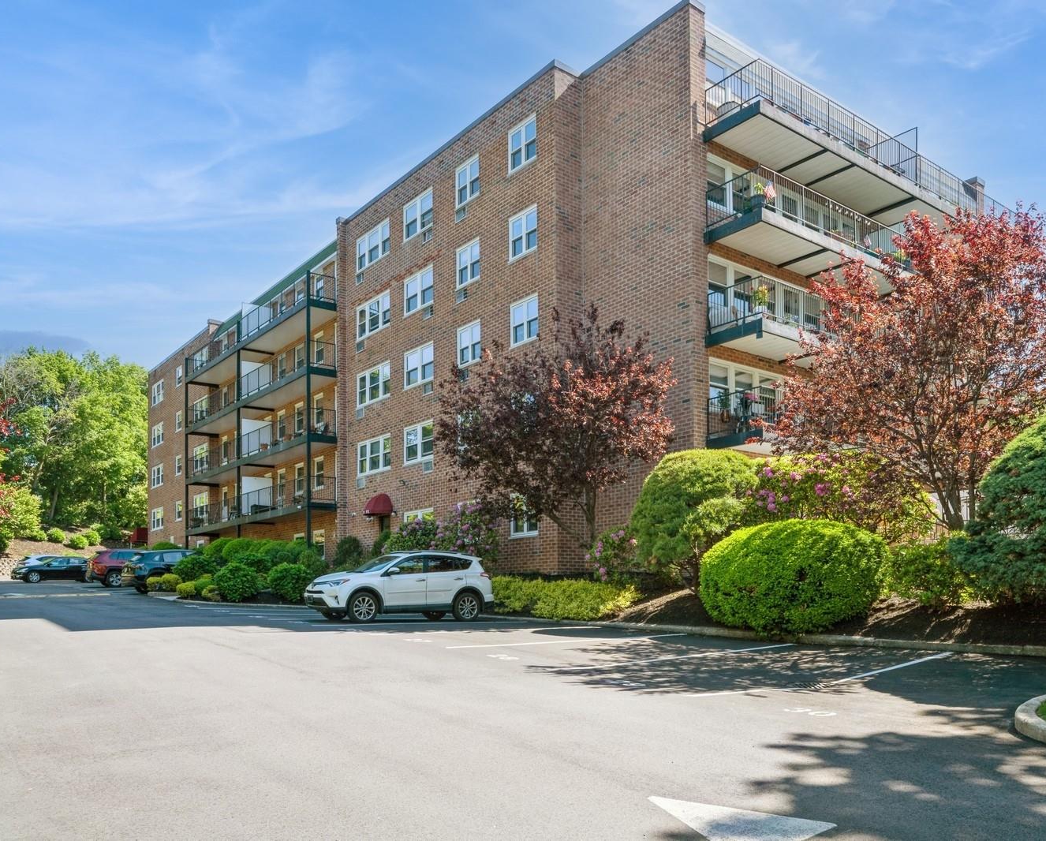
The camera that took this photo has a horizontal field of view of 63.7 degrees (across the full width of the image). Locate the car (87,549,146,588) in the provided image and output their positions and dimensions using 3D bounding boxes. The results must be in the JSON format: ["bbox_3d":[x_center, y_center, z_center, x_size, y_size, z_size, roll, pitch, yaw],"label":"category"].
[{"bbox_3d":[-17.700,6.872,39.100,4.600,1.700,1.860,8,-13,-39],"label":"car"}]

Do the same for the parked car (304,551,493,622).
[{"bbox_3d":[-3.000,4.047,20.500,4.600,1.700,1.850,7,-12,-35],"label":"parked car"}]

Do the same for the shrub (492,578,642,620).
[{"bbox_3d":[0.850,4.543,21.600,1.500,0.950,4.400,8,-13,-37],"label":"shrub"}]

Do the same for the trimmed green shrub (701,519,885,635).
[{"bbox_3d":[5.236,3.037,16.300,3.600,2.100,2.900,-4,-7,30],"label":"trimmed green shrub"}]

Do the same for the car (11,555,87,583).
[{"bbox_3d":[-26.400,8.526,48.000,4.800,1.460,1.820,7,-12,-35],"label":"car"}]

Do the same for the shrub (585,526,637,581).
[{"bbox_3d":[2.435,3.630,22.700,1.550,1.550,1.400,-1,-6,6],"label":"shrub"}]

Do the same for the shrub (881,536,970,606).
[{"bbox_3d":[7.892,2.959,16.400,1.950,1.400,1.700,-3,-7,26],"label":"shrub"}]

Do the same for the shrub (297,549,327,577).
[{"bbox_3d":[-7.117,4.892,28.500,1.000,1.100,1.000,2,-7,-14],"label":"shrub"}]

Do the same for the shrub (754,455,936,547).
[{"bbox_3d":[7.161,2.026,19.000,4.200,2.600,2.700,-2,-7,21],"label":"shrub"}]

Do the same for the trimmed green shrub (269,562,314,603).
[{"bbox_3d":[-7.273,5.104,26.400,1.450,1.280,1.400,2,-7,-15],"label":"trimmed green shrub"}]

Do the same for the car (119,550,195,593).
[{"bbox_3d":[-13.300,5.971,33.200,4.600,1.690,1.860,8,-13,-40],"label":"car"}]

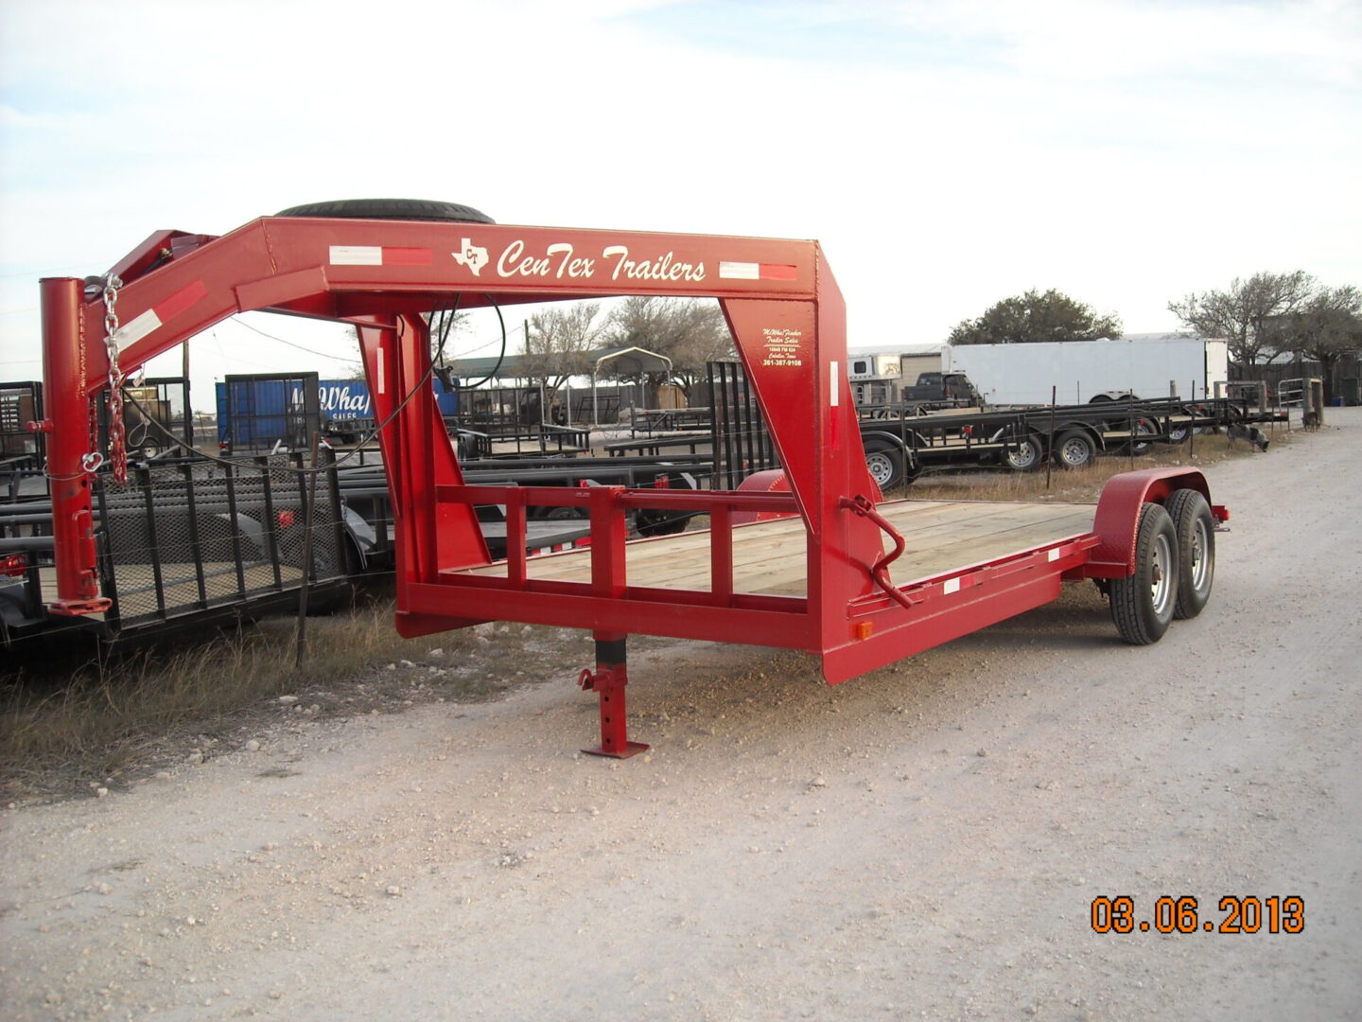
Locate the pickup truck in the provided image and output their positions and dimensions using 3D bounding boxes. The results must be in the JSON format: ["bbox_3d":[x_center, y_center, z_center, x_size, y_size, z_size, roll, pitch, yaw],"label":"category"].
[{"bbox_3d":[10.900,-4.840,57.500,2.000,1.880,5.500,1,5,21],"label":"pickup truck"}]

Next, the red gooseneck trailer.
[{"bbox_3d":[0.716,-0.137,7.116,2.545,2.000,8.575,2,5,34],"label":"red gooseneck trailer"}]

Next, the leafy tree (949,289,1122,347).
[{"bbox_3d":[17.500,-7.900,68.000,8.800,6.100,8.400,-1,4,0],"label":"leafy tree"}]

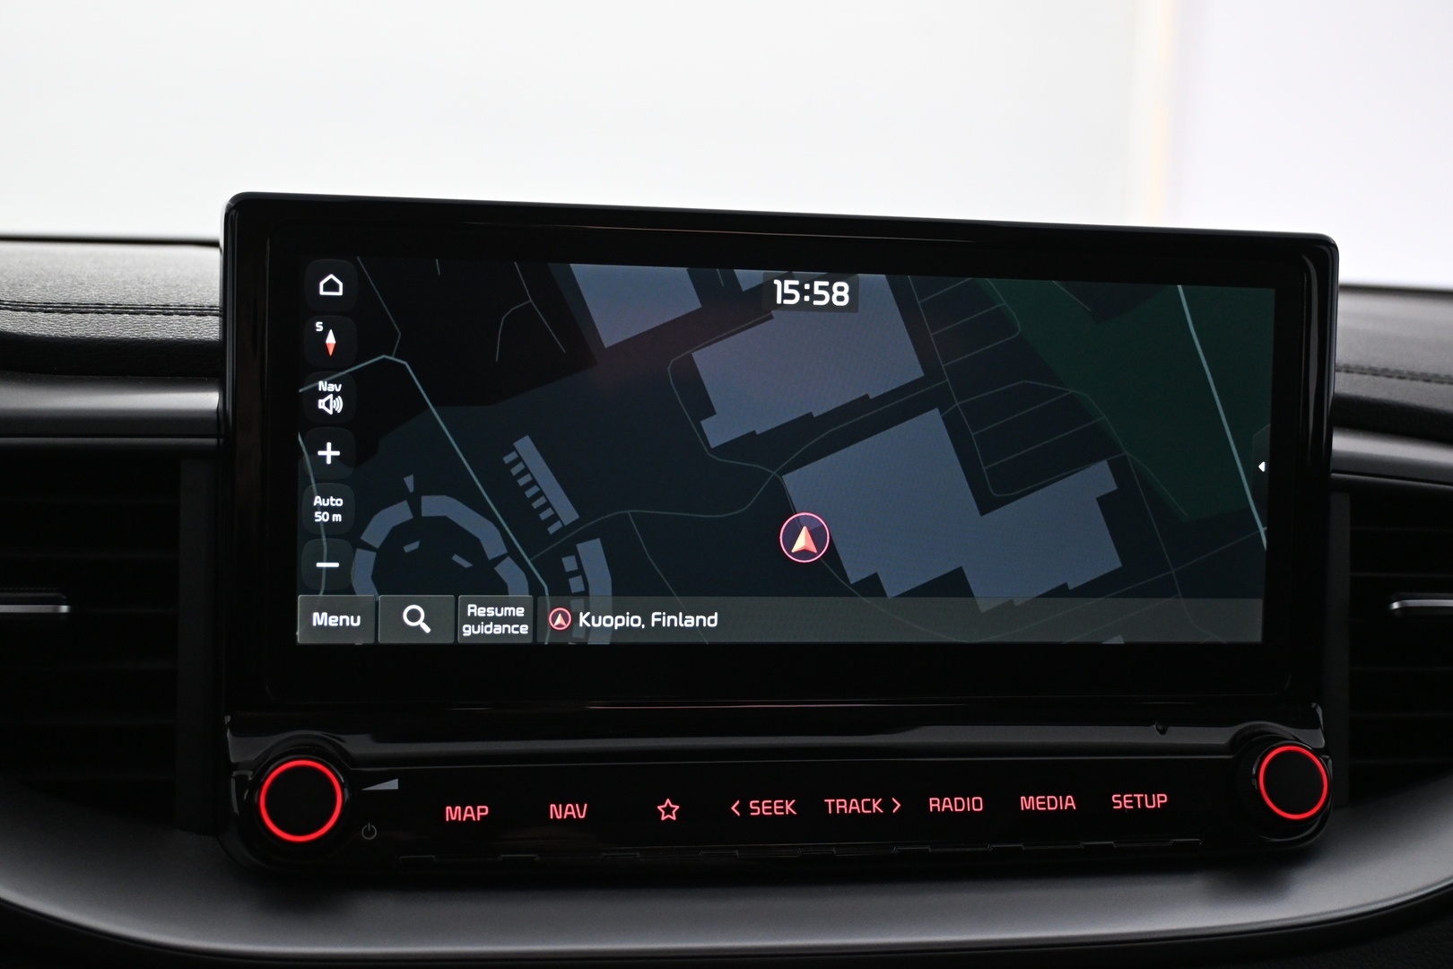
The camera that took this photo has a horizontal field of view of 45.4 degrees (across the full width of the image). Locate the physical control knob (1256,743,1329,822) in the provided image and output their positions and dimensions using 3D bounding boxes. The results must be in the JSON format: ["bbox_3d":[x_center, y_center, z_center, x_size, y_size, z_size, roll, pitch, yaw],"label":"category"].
[{"bbox_3d":[0.139,0.075,0.433,0.020,0.020,0.011,1,-14,-9],"label":"physical control knob"}]

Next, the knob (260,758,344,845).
[{"bbox_3d":[-0.096,0.072,0.391,0.020,0.020,0.011,1,-14,-9],"label":"knob"}]

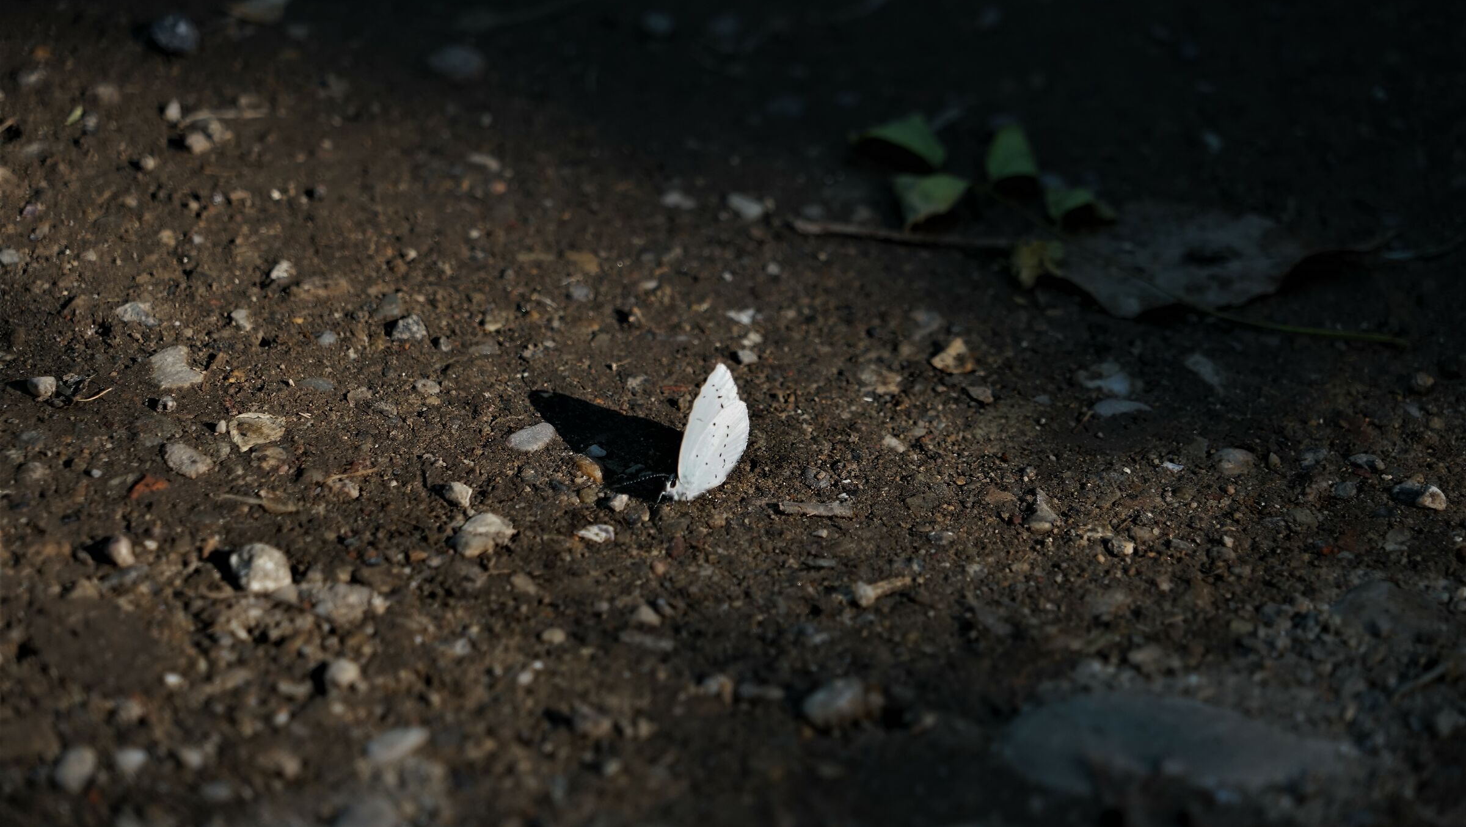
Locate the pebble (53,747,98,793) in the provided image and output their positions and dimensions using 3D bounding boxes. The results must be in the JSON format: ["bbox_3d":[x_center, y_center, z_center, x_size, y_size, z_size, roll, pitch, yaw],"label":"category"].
[{"bbox_3d":[-0.068,0.037,1.006,0.005,0.004,0.006,5,33,0],"label":"pebble"}]

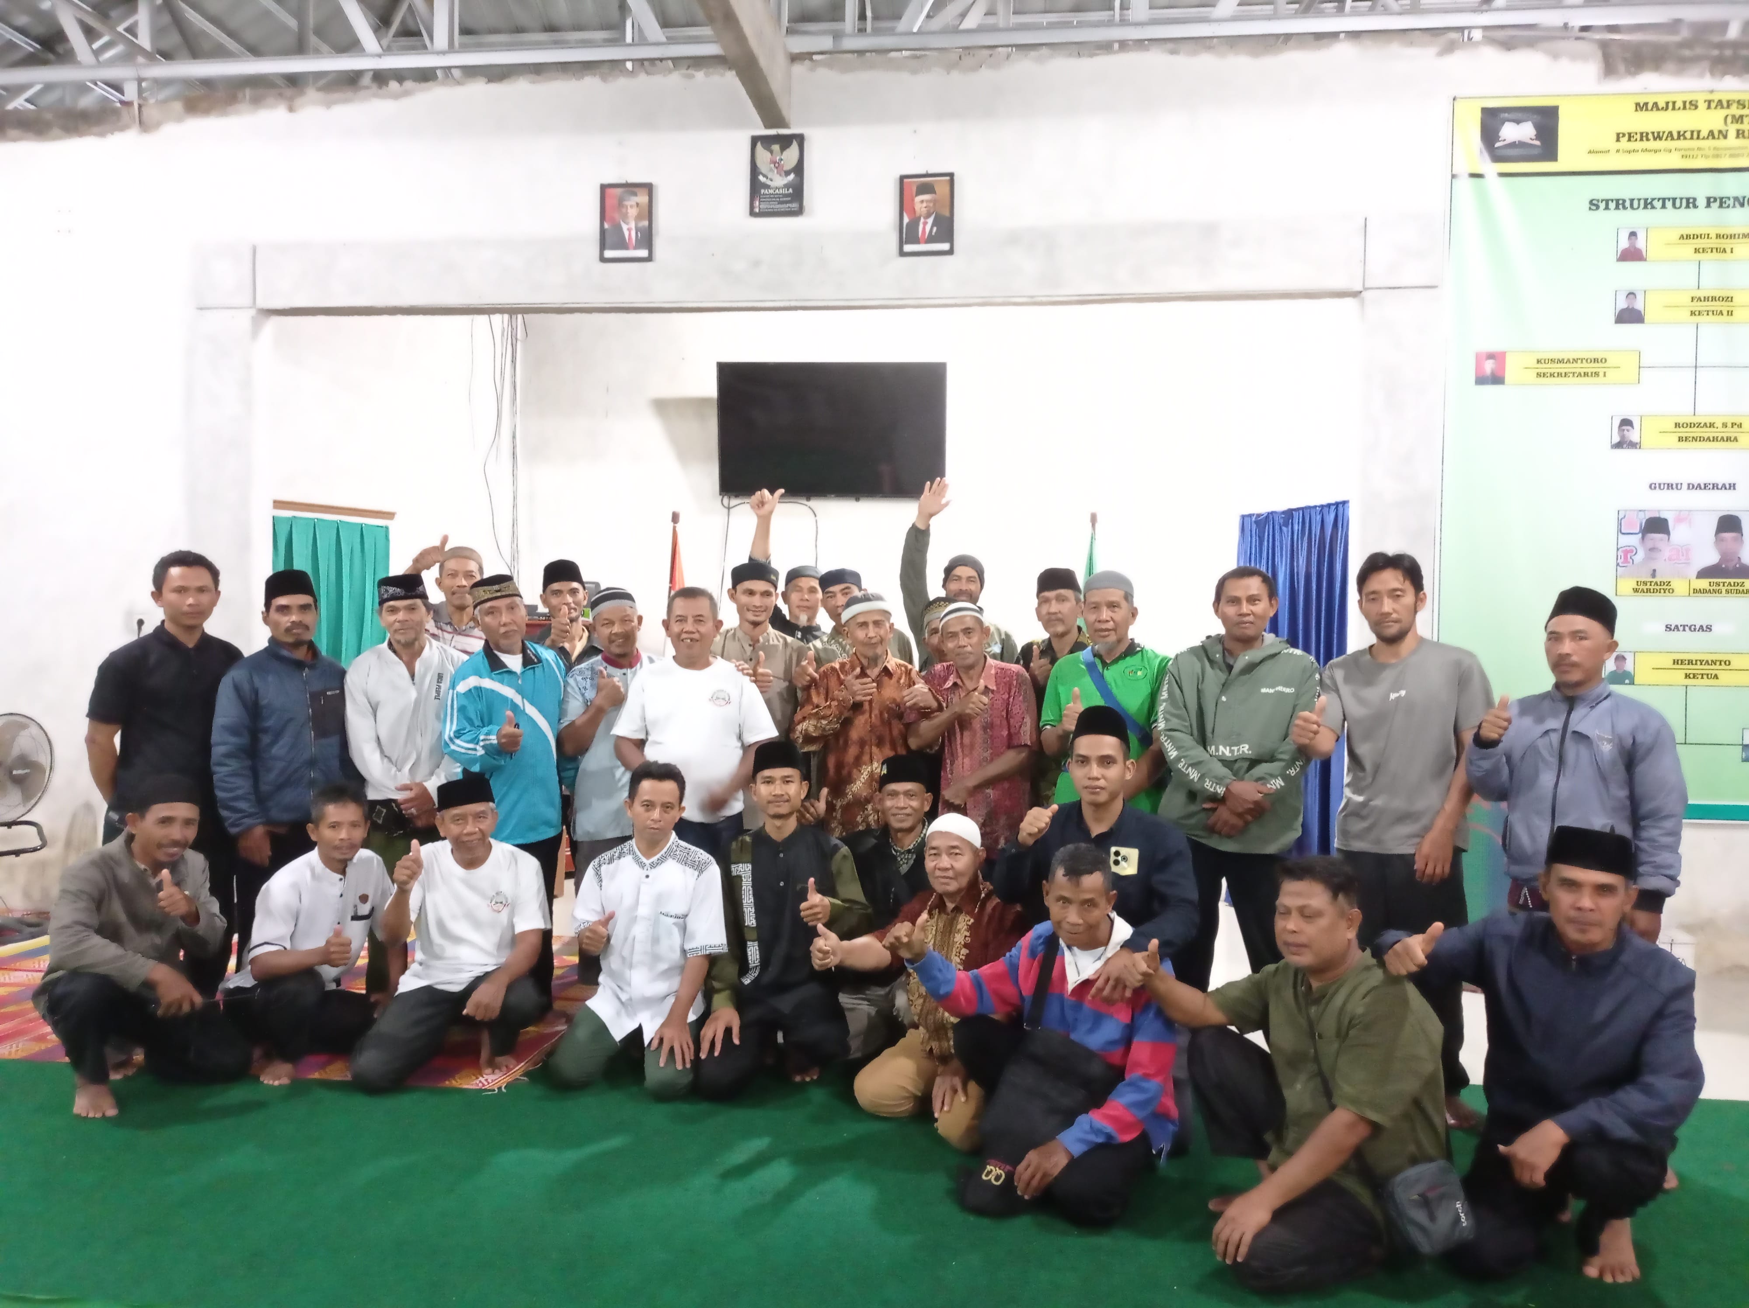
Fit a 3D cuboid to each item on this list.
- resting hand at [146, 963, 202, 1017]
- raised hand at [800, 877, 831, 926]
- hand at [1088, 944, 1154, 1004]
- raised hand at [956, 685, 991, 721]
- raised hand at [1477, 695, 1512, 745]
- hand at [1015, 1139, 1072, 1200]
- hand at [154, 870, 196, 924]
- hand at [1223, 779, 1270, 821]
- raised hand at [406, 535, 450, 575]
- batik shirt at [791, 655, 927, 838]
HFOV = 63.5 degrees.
[{"bbox_3d":[-1.944,0.933,3.920,0.150,0.140,0.120,0,2,-19],"label":"resting hand"},{"bbox_3d":[-0.177,0.738,4.220,0.065,0.138,0.090,-6,0,33],"label":"raised hand"},{"bbox_3d":[0.606,0.787,3.470,0.145,0.135,0.090,1,1,10],"label":"hand"},{"bbox_3d":[0.338,0.167,4.800,0.062,0.122,0.095,8,8,-41],"label":"raised hand"},{"bbox_3d":[1.589,0.168,3.620,0.088,0.125,0.100,1,1,24],"label":"raised hand"},{"bbox_3d":[0.407,1.241,3.400,0.090,0.150,0.060,29,-29,27],"label":"hand"},{"bbox_3d":[-1.970,0.683,3.980,0.115,0.145,0.100,0,2,-17],"label":"hand"},{"bbox_3d":[1.085,0.424,4.120,0.140,0.120,0.080,1,1,15],"label":"hand"},{"bbox_3d":[-1.675,-0.372,5.300,0.110,0.130,0.065,12,0,26],"label":"raised hand"},{"bbox_3d":[-0.035,0.351,4.900,0.480,0.700,0.320,1,2,0],"label":"batik shirt"}]

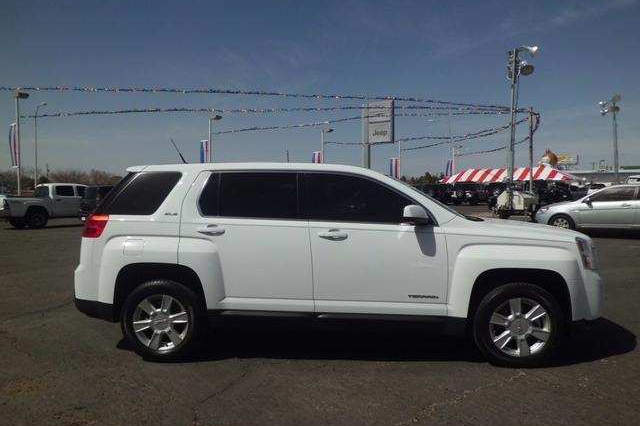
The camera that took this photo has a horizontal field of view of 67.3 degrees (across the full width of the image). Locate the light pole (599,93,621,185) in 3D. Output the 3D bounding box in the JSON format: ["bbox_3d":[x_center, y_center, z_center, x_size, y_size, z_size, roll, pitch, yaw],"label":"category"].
[{"bbox_3d":[18.416,-4.016,30.500,1.328,6.879,1.100,-1,3,0],"label":"light pole"}]

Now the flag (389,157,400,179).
[{"bbox_3d":[7.520,-4.414,48.563,0.800,2.120,0.060,2,4,43],"label":"flag"}]

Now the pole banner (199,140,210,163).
[{"bbox_3d":[-7.772,-3.769,32.328,0.800,2.120,0.060,2,4,43],"label":"pole banner"}]

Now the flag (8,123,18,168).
[{"bbox_3d":[-15.427,-3.337,24.216,0.800,2.172,0.080,2,4,43],"label":"flag"}]

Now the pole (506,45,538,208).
[{"bbox_3d":[8.973,-3.722,21.300,1.319,7.400,1.100,-1,3,0],"label":"pole"}]

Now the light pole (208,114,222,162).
[{"bbox_3d":[-6.942,-3.242,31.686,1.150,6.418,0.400,2,4,43],"label":"light pole"}]

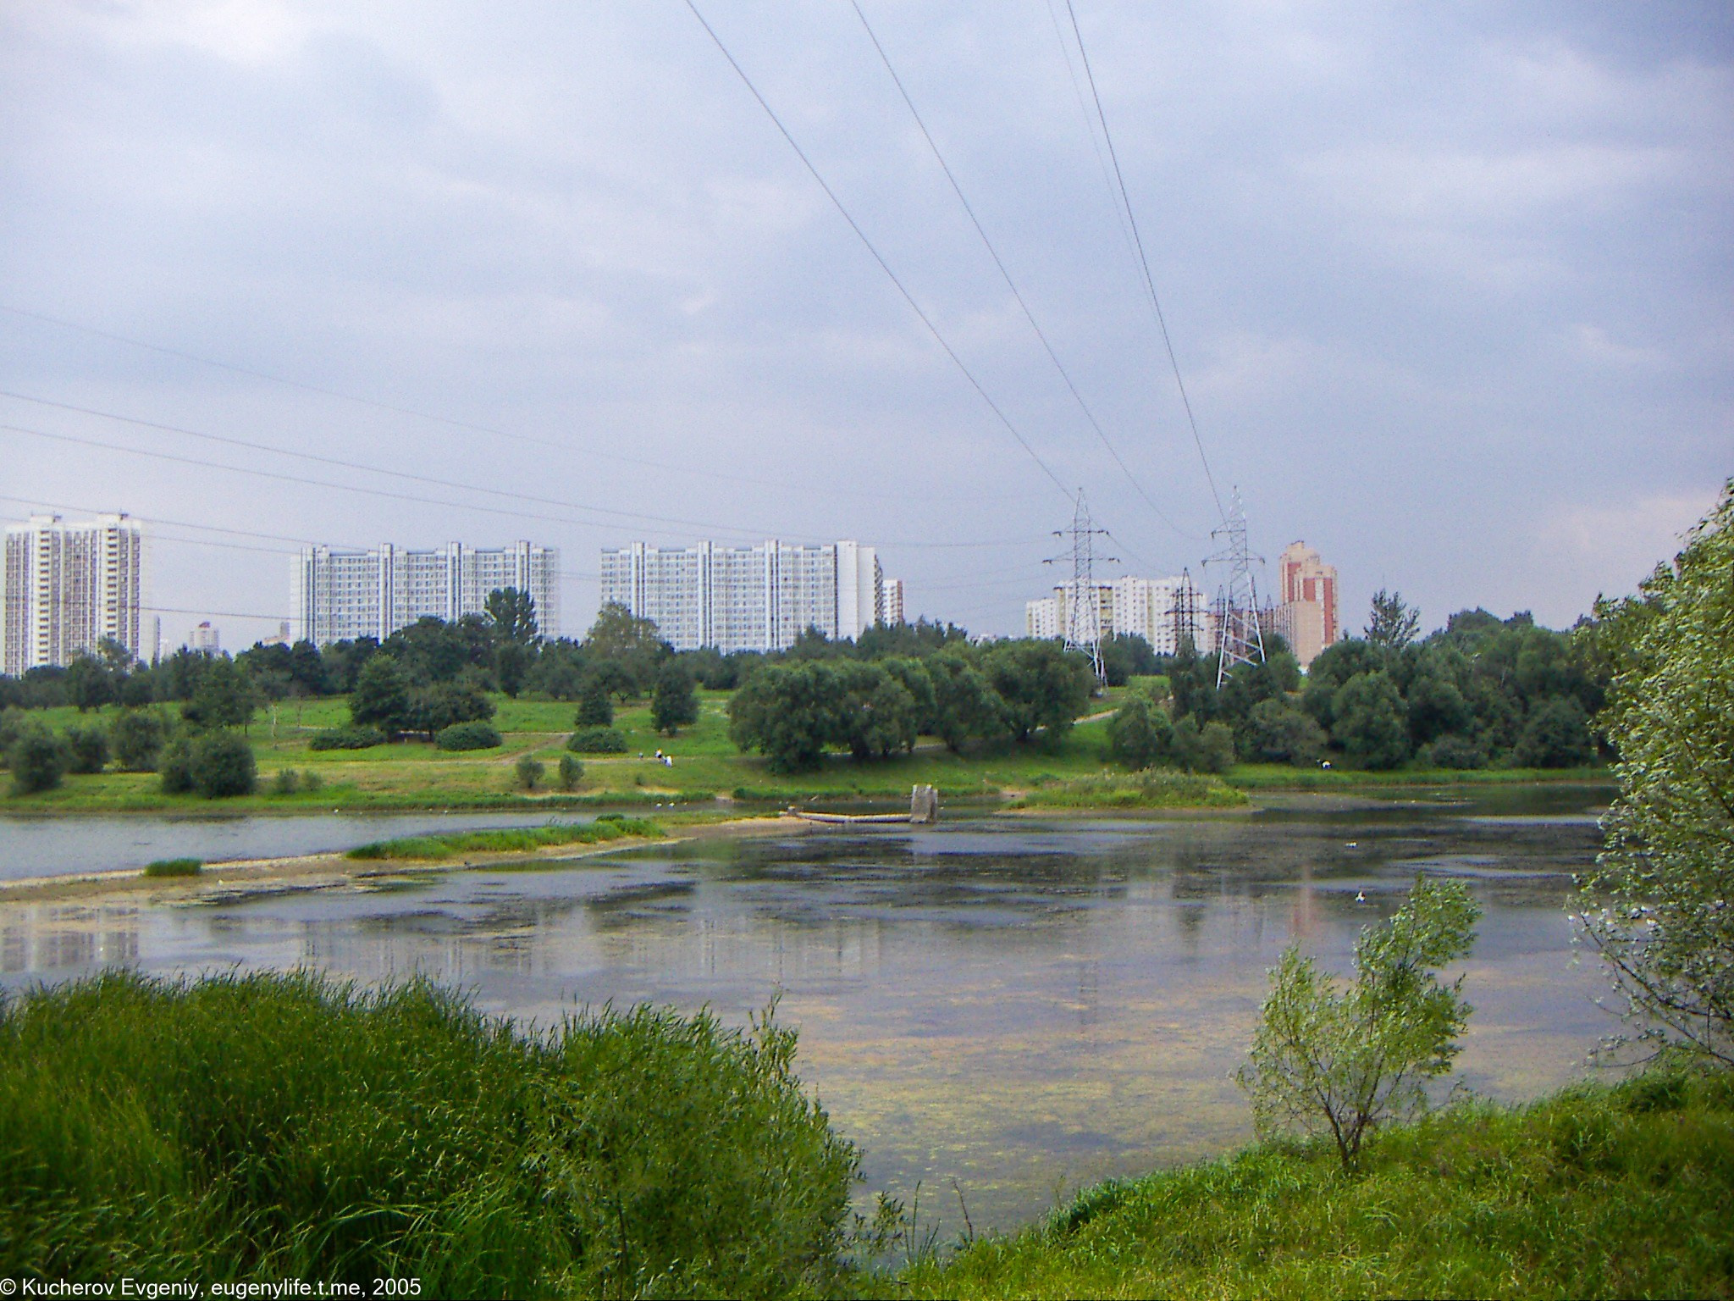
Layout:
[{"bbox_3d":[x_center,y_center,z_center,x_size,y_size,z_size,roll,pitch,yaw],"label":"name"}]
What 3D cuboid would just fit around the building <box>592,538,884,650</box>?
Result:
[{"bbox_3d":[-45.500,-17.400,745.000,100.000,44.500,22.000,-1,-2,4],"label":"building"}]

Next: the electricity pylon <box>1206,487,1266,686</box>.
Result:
[{"bbox_3d":[77.300,-12.700,428.000,13.000,43.000,10.000,-1,-2,11],"label":"electricity pylon"}]

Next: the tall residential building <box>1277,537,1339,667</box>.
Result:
[{"bbox_3d":[238.000,-23.400,1105.000,34.000,72.000,26.000,-1,-2,6],"label":"tall residential building"}]

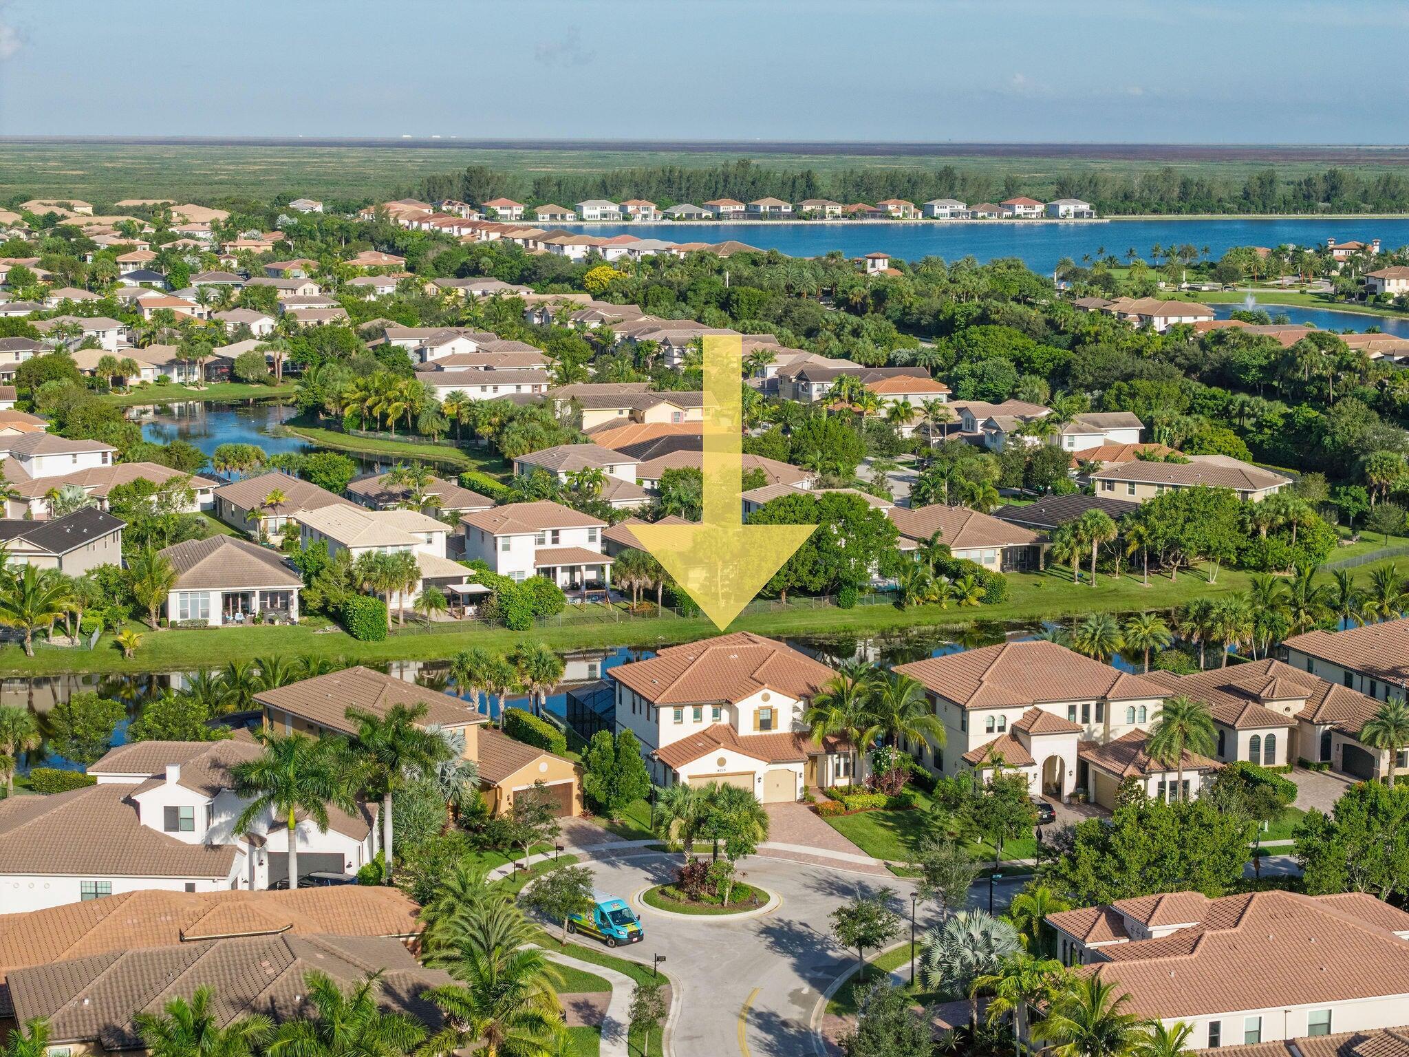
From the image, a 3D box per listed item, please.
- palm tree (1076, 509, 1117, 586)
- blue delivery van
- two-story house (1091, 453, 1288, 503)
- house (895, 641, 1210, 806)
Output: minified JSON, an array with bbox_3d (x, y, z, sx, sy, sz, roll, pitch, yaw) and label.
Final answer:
[{"bbox_3d":[42.562,2.077,310.429,4.300,8.300,4.300,0,8,0],"label":"palm tree"},{"bbox_3d":[-6.190,23.720,173.900,2.100,2.600,5.900,-7,11,-42],"label":"blue delivery van"},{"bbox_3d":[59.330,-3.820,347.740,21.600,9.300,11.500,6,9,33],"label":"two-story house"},{"bbox_3d":[26.200,14.270,213.530,17.300,10.000,24.800,-2,8,-15],"label":"house"}]

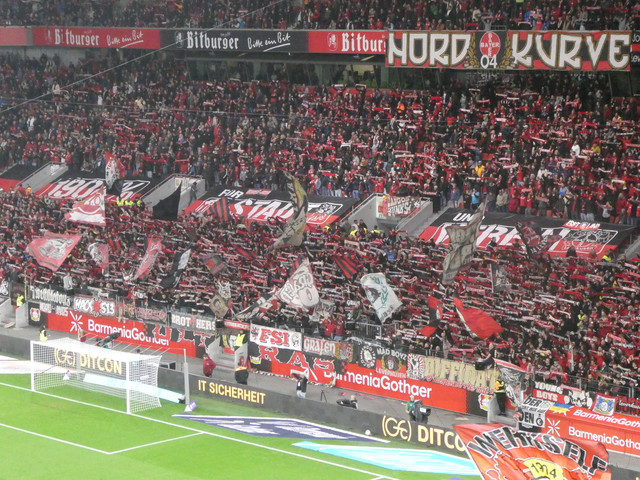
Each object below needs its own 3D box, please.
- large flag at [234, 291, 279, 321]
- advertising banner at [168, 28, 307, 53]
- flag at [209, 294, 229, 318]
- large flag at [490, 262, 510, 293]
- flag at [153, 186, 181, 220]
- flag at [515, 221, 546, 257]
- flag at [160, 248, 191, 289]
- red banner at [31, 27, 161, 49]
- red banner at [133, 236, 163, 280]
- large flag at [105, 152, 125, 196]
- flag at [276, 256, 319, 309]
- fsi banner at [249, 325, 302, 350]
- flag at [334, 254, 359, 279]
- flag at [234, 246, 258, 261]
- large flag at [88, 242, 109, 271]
[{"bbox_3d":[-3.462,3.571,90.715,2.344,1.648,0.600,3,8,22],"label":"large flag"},{"bbox_3d":[-5.991,-13.958,116.600,15.000,1.400,0.150,7,10,44],"label":"advertising banner"},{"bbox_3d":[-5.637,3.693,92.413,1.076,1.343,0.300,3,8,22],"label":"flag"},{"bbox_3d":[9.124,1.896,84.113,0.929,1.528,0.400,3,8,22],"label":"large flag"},{"bbox_3d":[-9.778,-2.325,106.000,1.850,2.200,0.400,1,7,7],"label":"flag"},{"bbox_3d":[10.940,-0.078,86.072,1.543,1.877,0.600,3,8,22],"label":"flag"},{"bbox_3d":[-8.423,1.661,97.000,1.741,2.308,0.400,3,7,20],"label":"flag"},{"bbox_3d":[-17.824,-16.126,132.707,16.000,1.500,0.150,7,10,44],"label":"red banner"},{"bbox_3d":[-10.294,1.104,99.300,1.800,2.600,0.450,1,7,6],"label":"red banner"},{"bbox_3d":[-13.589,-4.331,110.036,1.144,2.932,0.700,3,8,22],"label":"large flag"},{"bbox_3d":[-1.221,2.306,90.300,2.350,2.800,0.450,2,7,10],"label":"flag"},{"bbox_3d":[-2.355,5.217,88.850,3.903,0.942,0.080,7,10,43],"label":"fsi banner"},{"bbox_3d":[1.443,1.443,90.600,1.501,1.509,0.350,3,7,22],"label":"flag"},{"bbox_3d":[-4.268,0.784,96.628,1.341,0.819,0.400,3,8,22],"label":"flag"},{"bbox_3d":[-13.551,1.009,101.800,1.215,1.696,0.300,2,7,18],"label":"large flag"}]

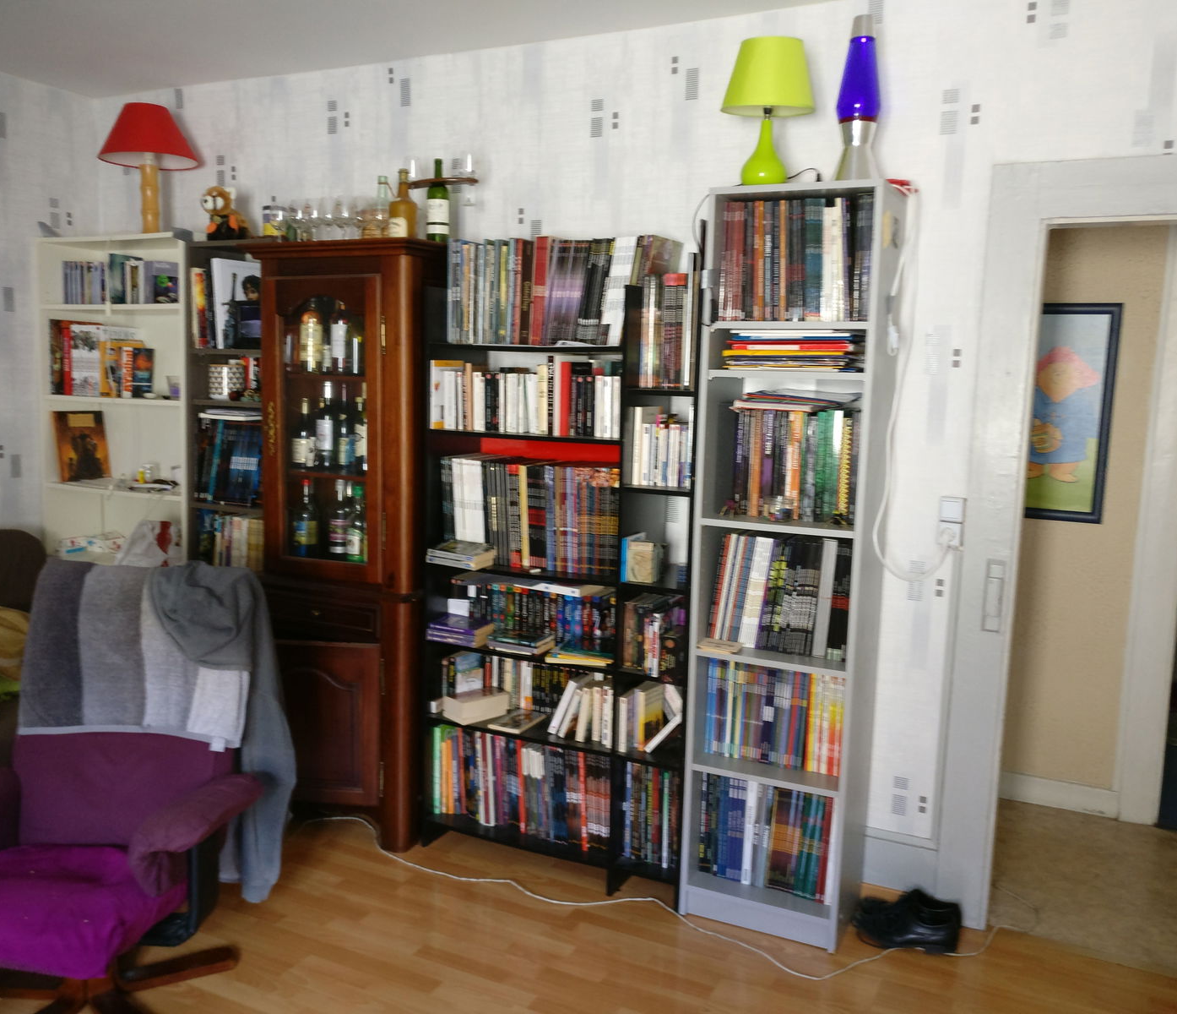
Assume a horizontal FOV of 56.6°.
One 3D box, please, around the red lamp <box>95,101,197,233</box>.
[{"bbox_3d":[-1.643,-1.253,4.091,0.355,0.465,0.355,5,8,27],"label":"red lamp"}]

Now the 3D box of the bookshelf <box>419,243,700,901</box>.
[{"bbox_3d":[-0.043,0.188,3.349,0.885,1.860,0.320,5,8,27],"label":"bookshelf"}]

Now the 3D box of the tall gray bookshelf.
[{"bbox_3d":[0.562,0.166,3.038,0.453,2.016,0.305,5,8,27],"label":"tall gray bookshelf"}]

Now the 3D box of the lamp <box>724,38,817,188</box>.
[{"bbox_3d":[0.480,-1.037,2.940,0.250,0.390,0.250,5,8,27],"label":"lamp"}]

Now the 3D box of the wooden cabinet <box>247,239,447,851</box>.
[{"bbox_3d":[-0.730,0.118,3.613,0.665,1.892,0.480,5,8,27],"label":"wooden cabinet"}]

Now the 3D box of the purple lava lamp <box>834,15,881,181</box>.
[{"bbox_3d":[0.709,-1.035,2.822,0.117,0.432,0.117,5,8,27],"label":"purple lava lamp"}]

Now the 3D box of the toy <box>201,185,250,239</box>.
[{"bbox_3d":[-1.331,-1.069,4.007,0.165,0.205,0.170,6,8,30],"label":"toy"}]

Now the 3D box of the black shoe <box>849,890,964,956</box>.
[{"bbox_3d":[0.891,1.131,3.041,0.295,0.120,0.225,4,8,20],"label":"black shoe"}]

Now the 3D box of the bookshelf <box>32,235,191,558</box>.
[{"bbox_3d":[-1.773,-0.054,4.364,0.790,1.985,0.285,5,8,27],"label":"bookshelf"}]

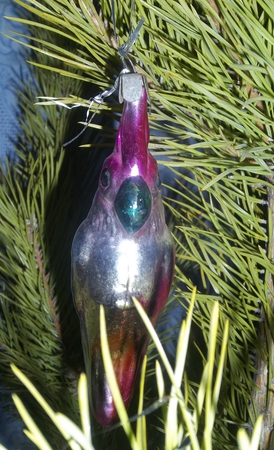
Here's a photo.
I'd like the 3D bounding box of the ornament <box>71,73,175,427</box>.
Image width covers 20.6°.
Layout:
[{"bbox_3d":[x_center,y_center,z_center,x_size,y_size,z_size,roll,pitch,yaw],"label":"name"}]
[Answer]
[{"bbox_3d":[-0.004,0.008,0.254,0.034,0.117,0.037,3,2,-12],"label":"ornament"}]

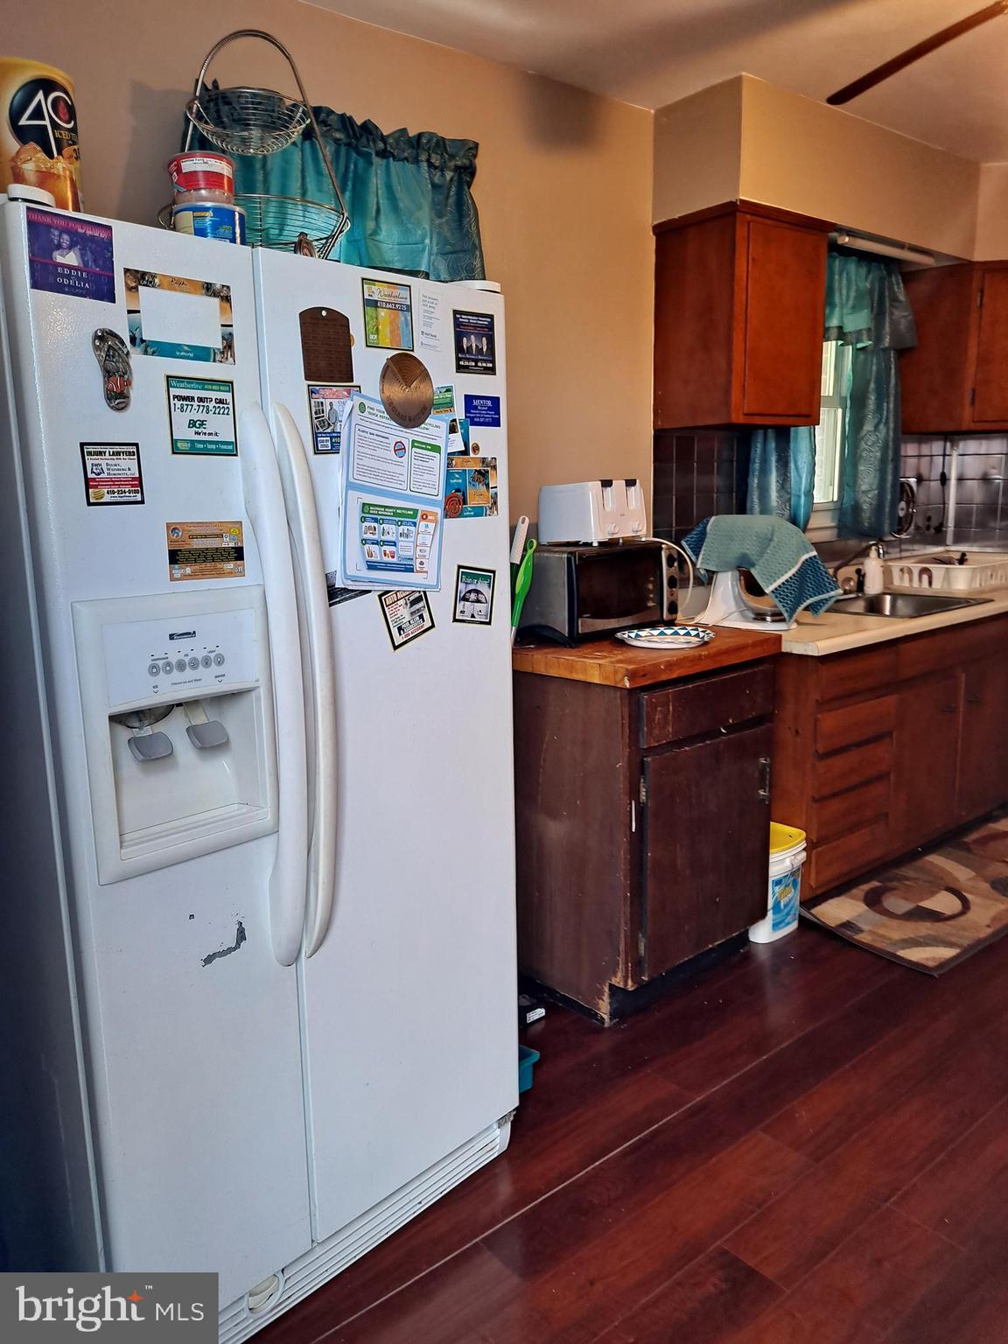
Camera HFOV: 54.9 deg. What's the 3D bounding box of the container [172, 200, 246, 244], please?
[{"bbox_3d":[-0.417,-0.615,1.380,0.097,0.078,0.097,10,16,43],"label":"container"}]

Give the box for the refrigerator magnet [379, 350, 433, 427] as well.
[{"bbox_3d":[-0.153,-0.446,1.538,0.008,0.119,0.119,10,16,43],"label":"refrigerator magnet"}]

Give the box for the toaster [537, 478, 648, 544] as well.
[{"bbox_3d":[0.255,-0.470,2.830,0.220,0.175,0.275,10,16,42],"label":"toaster"}]

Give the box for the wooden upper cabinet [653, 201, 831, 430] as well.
[{"bbox_3d":[0.743,-1.097,3.101,0.465,0.620,0.325,-10,15,-39],"label":"wooden upper cabinet"}]

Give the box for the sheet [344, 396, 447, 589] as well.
[{"bbox_3d":[-0.169,-0.280,1.552,0.009,0.282,0.212,10,8,43],"label":"sheet"}]

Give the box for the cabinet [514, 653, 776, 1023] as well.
[{"bbox_3d":[0.323,0.389,2.745,0.585,0.890,0.630,-10,15,-39],"label":"cabinet"}]

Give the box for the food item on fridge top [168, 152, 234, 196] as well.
[{"bbox_3d":[-0.422,-0.681,1.362,0.087,0.062,0.087,10,16,43],"label":"food item on fridge top"}]

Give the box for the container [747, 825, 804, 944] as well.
[{"bbox_3d":[0.794,0.642,2.939,0.210,0.298,0.180,-10,15,-39],"label":"container"}]

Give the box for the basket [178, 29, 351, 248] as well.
[{"bbox_3d":[-0.402,-0.829,1.593,0.290,0.410,0.300,10,16,43],"label":"basket"}]

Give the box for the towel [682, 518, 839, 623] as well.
[{"bbox_3d":[0.789,-0.334,3.006,0.220,0.290,0.400,-10,15,-39],"label":"towel"}]

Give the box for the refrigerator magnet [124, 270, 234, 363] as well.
[{"bbox_3d":[-0.416,-0.457,1.257,0.006,0.102,0.152,10,16,43],"label":"refrigerator magnet"}]

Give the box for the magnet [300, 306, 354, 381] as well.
[{"bbox_3d":[-0.259,-0.478,1.420,0.008,0.107,0.093,10,16,43],"label":"magnet"}]

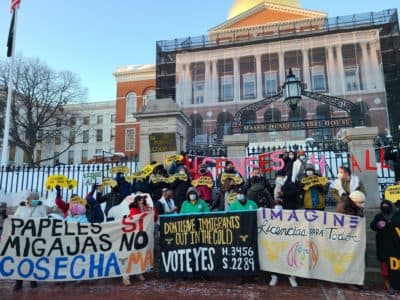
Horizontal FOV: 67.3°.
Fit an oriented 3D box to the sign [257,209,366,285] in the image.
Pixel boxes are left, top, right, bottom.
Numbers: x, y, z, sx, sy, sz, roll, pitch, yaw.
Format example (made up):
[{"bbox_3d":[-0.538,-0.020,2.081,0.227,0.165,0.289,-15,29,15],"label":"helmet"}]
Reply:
[{"bbox_3d":[1.900,1.650,5.240,1.740,1.130,0.120,-1,-10,21],"label":"sign"}]

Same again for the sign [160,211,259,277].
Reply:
[{"bbox_3d":[0.180,1.725,5.530,1.820,1.130,0.090,-1,-10,-1],"label":"sign"}]

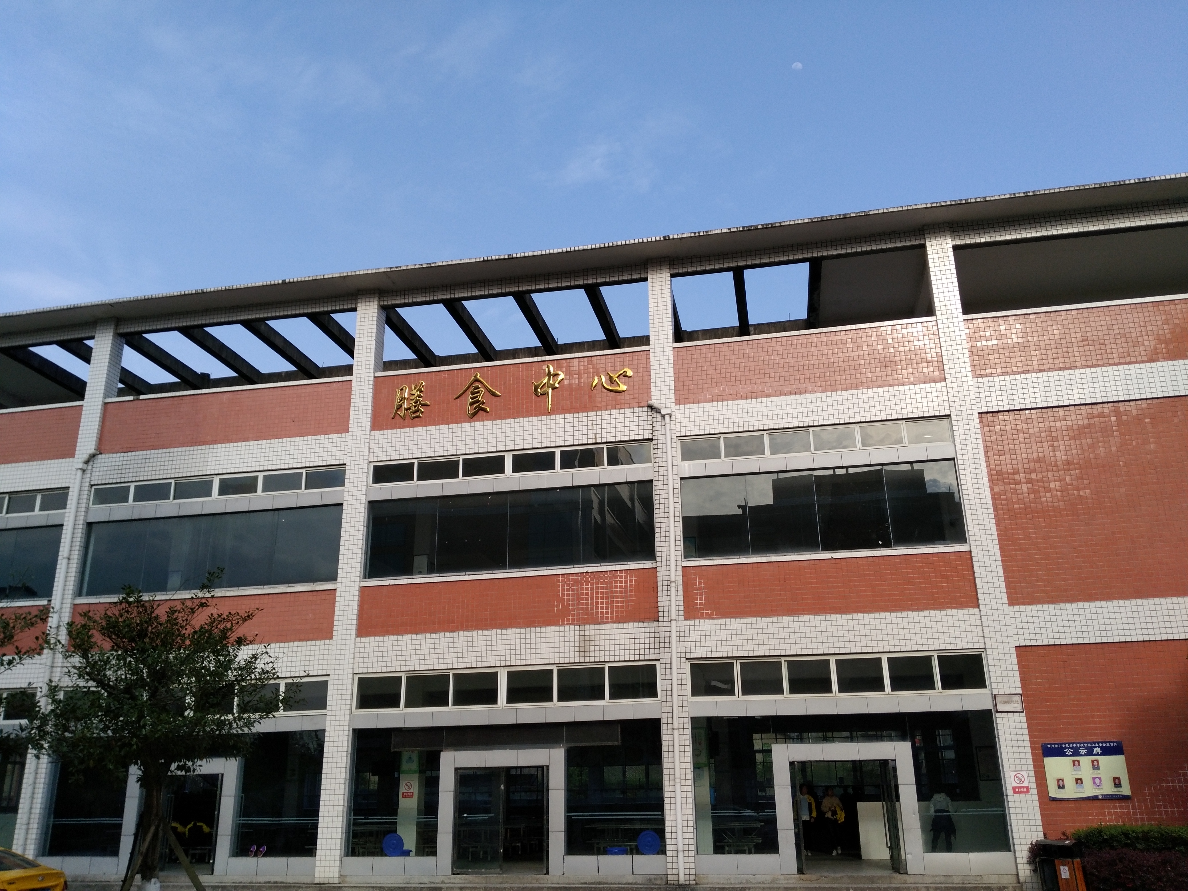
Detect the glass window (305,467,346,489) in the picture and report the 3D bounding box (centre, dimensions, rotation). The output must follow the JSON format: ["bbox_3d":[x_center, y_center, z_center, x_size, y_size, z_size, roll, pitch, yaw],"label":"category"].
[{"bbox_3d":[-6.593,0.797,23.579,1.036,0.517,0.083,-5,-19,10],"label":"glass window"}]

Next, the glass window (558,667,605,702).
[{"bbox_3d":[-0.285,5.146,20.695,1.035,0.707,0.100,-5,-19,11],"label":"glass window"}]

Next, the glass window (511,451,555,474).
[{"bbox_3d":[-1.412,0.399,22.309,1.045,0.434,0.080,-5,-19,11],"label":"glass window"}]

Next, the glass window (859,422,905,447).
[{"bbox_3d":[6.232,-0.231,20.830,0.898,0.449,0.080,-5,-19,11],"label":"glass window"}]

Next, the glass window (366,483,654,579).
[{"bbox_3d":[-2.030,1.997,22.304,6.827,1.842,0.083,-5,-19,10],"label":"glass window"}]

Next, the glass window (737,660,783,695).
[{"bbox_3d":[3.479,4.853,19.983,0.867,0.687,0.100,-5,-19,11],"label":"glass window"}]

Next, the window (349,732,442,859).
[{"bbox_3d":[-4.342,7.545,20.934,2.000,2.620,0.090,-5,-19,10],"label":"window"}]

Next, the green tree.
[{"bbox_3d":[-7.809,5.300,17.056,4.300,6.081,4.200,-5,-19,10],"label":"green tree"}]

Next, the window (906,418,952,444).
[{"bbox_3d":[7.202,-0.308,20.642,0.886,0.487,0.080,-5,-19,11],"label":"window"}]

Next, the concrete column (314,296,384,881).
[{"bbox_3d":[-5.673,2.753,22.833,0.570,13.944,0.520,-5,-19,11],"label":"concrete column"}]

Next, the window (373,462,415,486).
[{"bbox_3d":[-4.836,0.681,23.125,1.063,0.480,0.080,-5,-19,10],"label":"window"}]

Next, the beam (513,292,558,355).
[{"bbox_3d":[-1.537,-3.308,25.561,0.250,0.360,3.675,-5,-19,11],"label":"beam"}]

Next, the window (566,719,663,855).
[{"bbox_3d":[0.417,7.142,20.087,2.020,2.630,0.090,-5,-19,10],"label":"window"}]

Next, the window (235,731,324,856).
[{"bbox_3d":[-6.962,7.688,21.299,1.867,2.571,0.080,-5,-19,10],"label":"window"}]

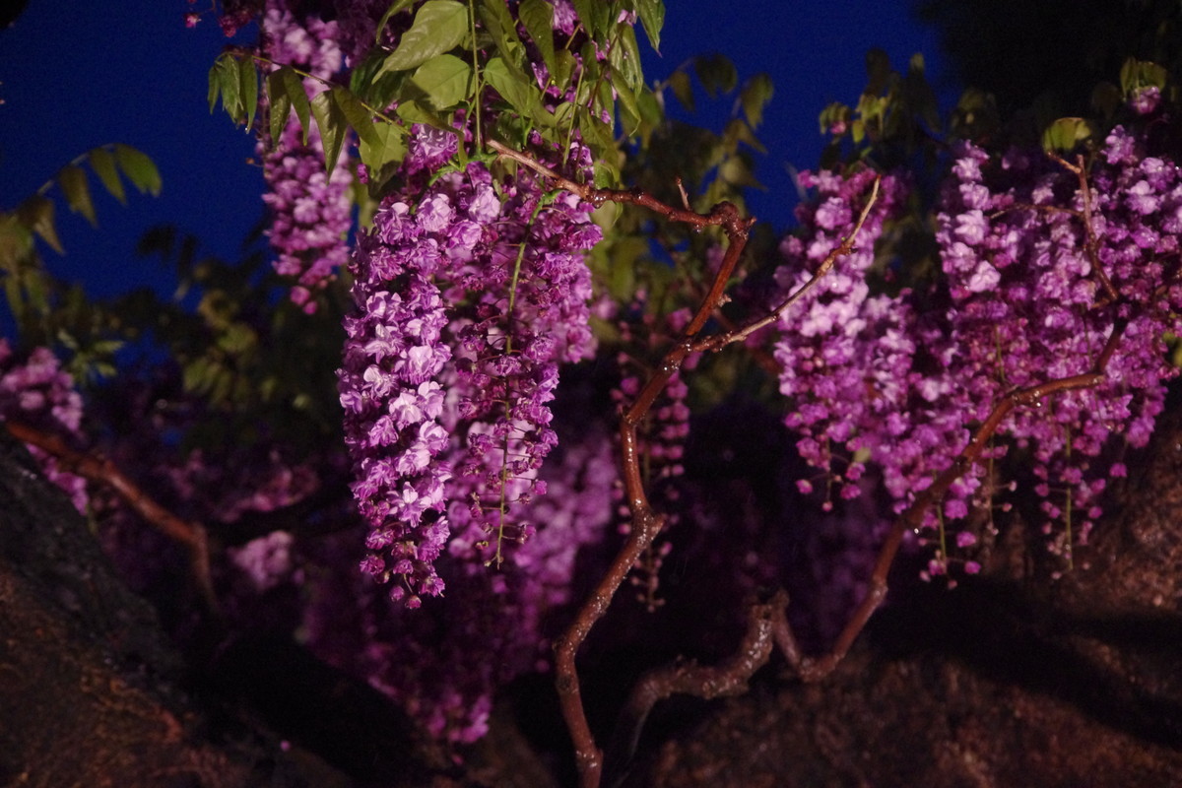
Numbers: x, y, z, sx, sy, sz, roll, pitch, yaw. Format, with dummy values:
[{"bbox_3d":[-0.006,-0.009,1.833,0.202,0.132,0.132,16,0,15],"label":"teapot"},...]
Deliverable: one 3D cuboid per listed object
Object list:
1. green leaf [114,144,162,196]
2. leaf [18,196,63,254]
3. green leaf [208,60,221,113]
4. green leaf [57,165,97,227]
[{"bbox_3d":[-0.338,-0.167,3.600,0.024,0.046,0.018,-35,0,-16],"label":"green leaf"},{"bbox_3d":[-0.410,-0.126,3.600,0.022,0.047,0.018,-25,0,0],"label":"leaf"},{"bbox_3d":[-0.242,-0.198,3.100,0.008,0.034,0.012,5,0,17],"label":"green leaf"},{"bbox_3d":[-0.383,-0.147,3.600,0.019,0.049,0.018,-24,0,0],"label":"green leaf"}]

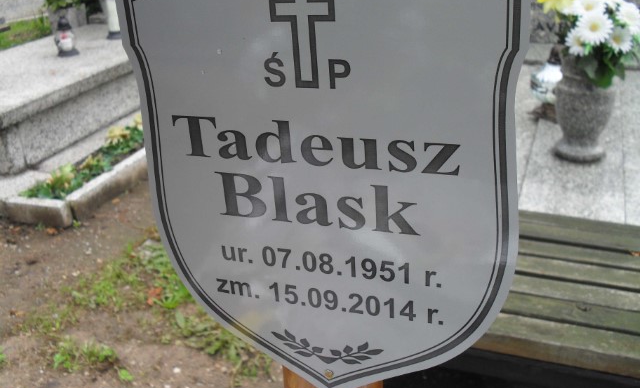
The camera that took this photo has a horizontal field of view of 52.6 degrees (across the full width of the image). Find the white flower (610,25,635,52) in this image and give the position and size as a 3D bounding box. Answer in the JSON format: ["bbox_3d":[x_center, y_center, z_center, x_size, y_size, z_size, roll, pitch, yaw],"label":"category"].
[{"bbox_3d":[0.660,-0.341,1.430,0.066,0.066,0.032,4,9,15],"label":"white flower"}]

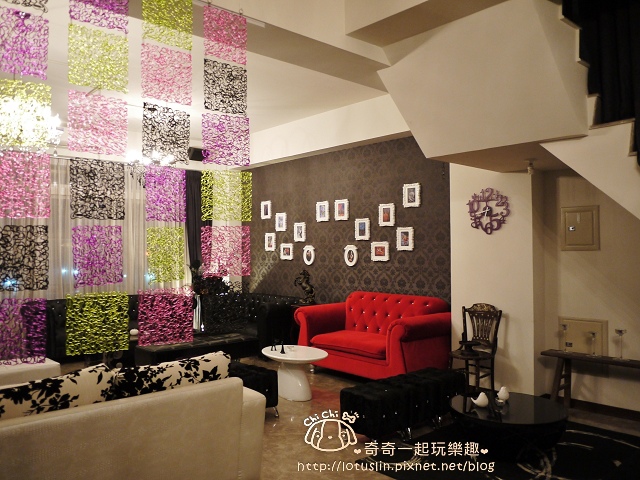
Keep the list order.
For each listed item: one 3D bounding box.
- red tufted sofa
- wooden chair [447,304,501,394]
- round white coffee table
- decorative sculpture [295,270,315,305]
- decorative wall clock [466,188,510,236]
[{"bbox_3d":[0.594,1.067,5.773,0.937,0.888,1.637,0,-1,-43],"label":"red tufted sofa"},{"bbox_3d":[1.390,1.039,4.666,0.434,0.901,0.385,0,-1,-43],"label":"wooden chair"},{"bbox_3d":[-0.235,1.297,4.993,0.656,0.416,0.656,0,-1,0],"label":"round white coffee table"},{"bbox_3d":[-0.199,0.613,6.723,0.256,0.439,0.148,0,-1,-21],"label":"decorative sculpture"},{"bbox_3d":[1.553,-0.266,4.820,0.030,0.439,0.444,0,-1,-43],"label":"decorative wall clock"}]

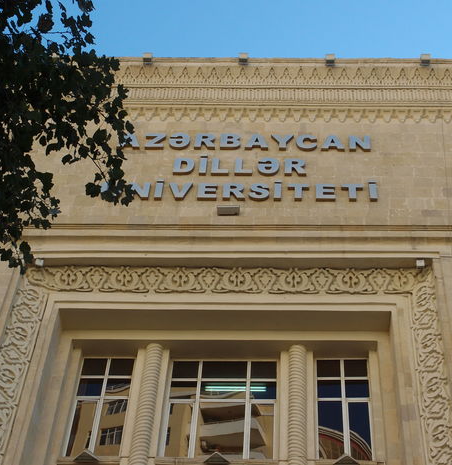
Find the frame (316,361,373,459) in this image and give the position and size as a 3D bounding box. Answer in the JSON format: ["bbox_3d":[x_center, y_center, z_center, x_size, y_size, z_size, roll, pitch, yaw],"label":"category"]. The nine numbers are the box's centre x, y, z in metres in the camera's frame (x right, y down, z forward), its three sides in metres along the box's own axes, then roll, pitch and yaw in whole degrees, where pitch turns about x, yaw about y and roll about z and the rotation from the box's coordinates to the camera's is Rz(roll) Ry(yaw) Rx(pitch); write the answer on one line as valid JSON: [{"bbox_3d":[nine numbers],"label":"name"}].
[{"bbox_3d":[2.111,3.167,19.200,0.990,2.370,0.100,0,-49,4],"label":"frame"}]

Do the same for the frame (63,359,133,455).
[{"bbox_3d":[-2.255,3.162,19.482,1.000,2.330,0.100,0,-49,4],"label":"frame"}]

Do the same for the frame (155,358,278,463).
[{"bbox_3d":[-0.076,3.178,19.326,2.010,2.310,0.100,0,-49,4],"label":"frame"}]

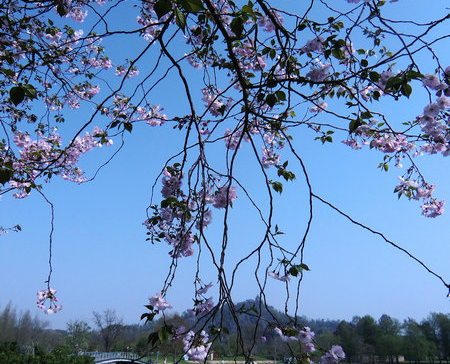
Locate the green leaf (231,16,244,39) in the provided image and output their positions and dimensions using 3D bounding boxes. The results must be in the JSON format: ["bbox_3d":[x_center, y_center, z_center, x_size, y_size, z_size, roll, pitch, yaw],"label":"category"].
[{"bbox_3d":[0.029,-0.353,0.950,0.032,0.050,0.015,-1,20,2],"label":"green leaf"}]

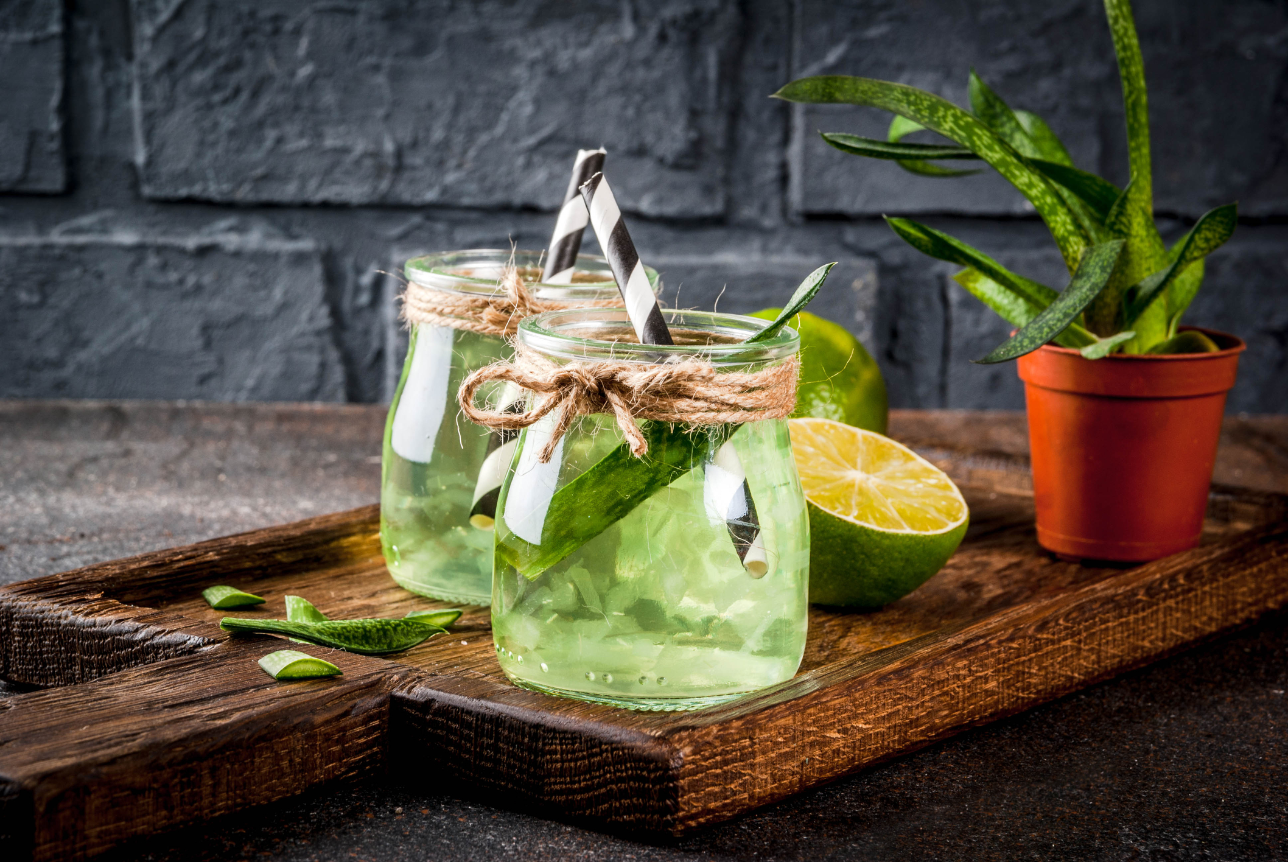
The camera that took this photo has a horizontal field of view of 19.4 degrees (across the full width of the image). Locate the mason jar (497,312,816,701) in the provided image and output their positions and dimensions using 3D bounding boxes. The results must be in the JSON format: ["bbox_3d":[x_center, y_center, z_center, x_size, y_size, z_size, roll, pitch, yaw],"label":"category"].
[{"bbox_3d":[0.002,0.015,0.801,0.068,0.075,0.068,2,10,0],"label":"mason jar"}]

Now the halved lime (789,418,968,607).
[{"bbox_3d":[0.045,0.024,0.883,0.053,0.031,0.053,35,26,29],"label":"halved lime"}]

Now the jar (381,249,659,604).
[{"bbox_3d":[-0.027,-0.001,0.888,0.068,0.075,0.068,2,10,0],"label":"jar"}]

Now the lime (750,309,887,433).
[{"bbox_3d":[0.035,-0.004,0.968,0.057,0.056,0.057,2,10,0],"label":"lime"}]

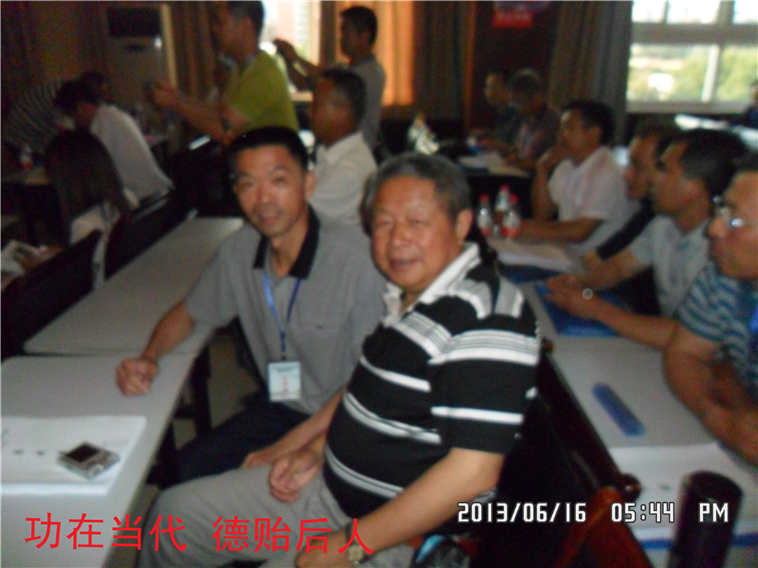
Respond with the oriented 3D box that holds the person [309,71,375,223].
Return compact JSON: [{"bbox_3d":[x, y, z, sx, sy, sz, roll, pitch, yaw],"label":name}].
[{"bbox_3d":[-0.270,-0.048,2.232,0.650,1.360,0.500,0,22,0],"label":"person"}]

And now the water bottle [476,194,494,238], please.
[{"bbox_3d":[0.442,-0.285,2.418,0.063,0.185,0.063,0,22,0],"label":"water bottle"}]

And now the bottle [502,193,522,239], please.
[{"bbox_3d":[0.554,-0.287,2.417,0.063,0.190,0.063,0,22,0],"label":"bottle"}]

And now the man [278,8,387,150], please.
[{"bbox_3d":[-0.240,-0.572,3.119,0.550,1.650,0.500,0,22,0],"label":"man"}]

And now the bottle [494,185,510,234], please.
[{"bbox_3d":[0.528,-0.310,2.467,0.063,0.195,0.063,0,22,0],"label":"bottle"}]

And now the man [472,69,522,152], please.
[{"bbox_3d":[0.860,-0.803,4.159,0.650,1.280,0.500,-2,23,-5],"label":"man"}]

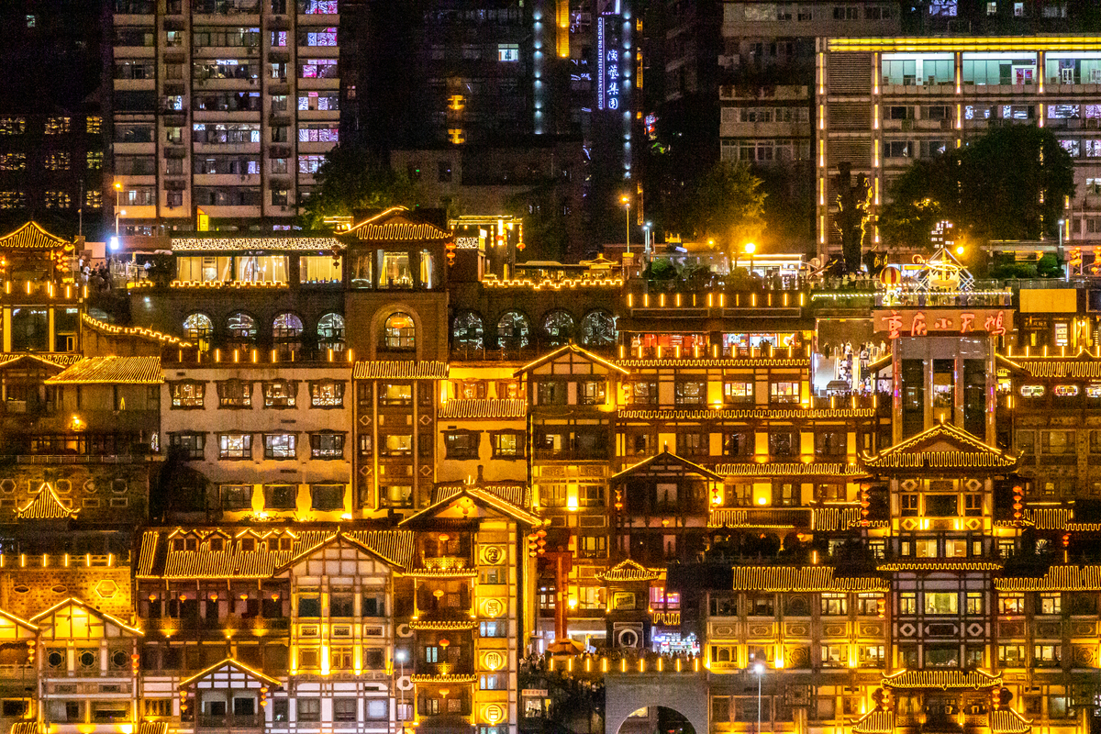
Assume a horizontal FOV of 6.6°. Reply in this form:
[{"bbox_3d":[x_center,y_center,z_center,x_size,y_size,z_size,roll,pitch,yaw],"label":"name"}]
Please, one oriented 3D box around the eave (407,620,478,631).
[{"bbox_3d":[-9.257,22.256,814.000,5.897,0.921,1.100,0,1,7],"label":"eave"}]

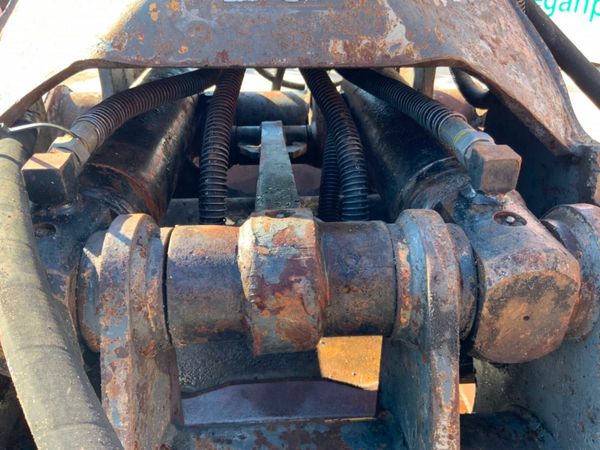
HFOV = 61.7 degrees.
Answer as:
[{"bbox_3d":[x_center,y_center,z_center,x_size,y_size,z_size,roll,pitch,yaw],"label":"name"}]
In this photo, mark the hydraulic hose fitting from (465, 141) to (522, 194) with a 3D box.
[{"bbox_3d":[0.216,-0.064,0.561,0.040,0.039,0.045,-2,28,0],"label":"hydraulic hose fitting"}]

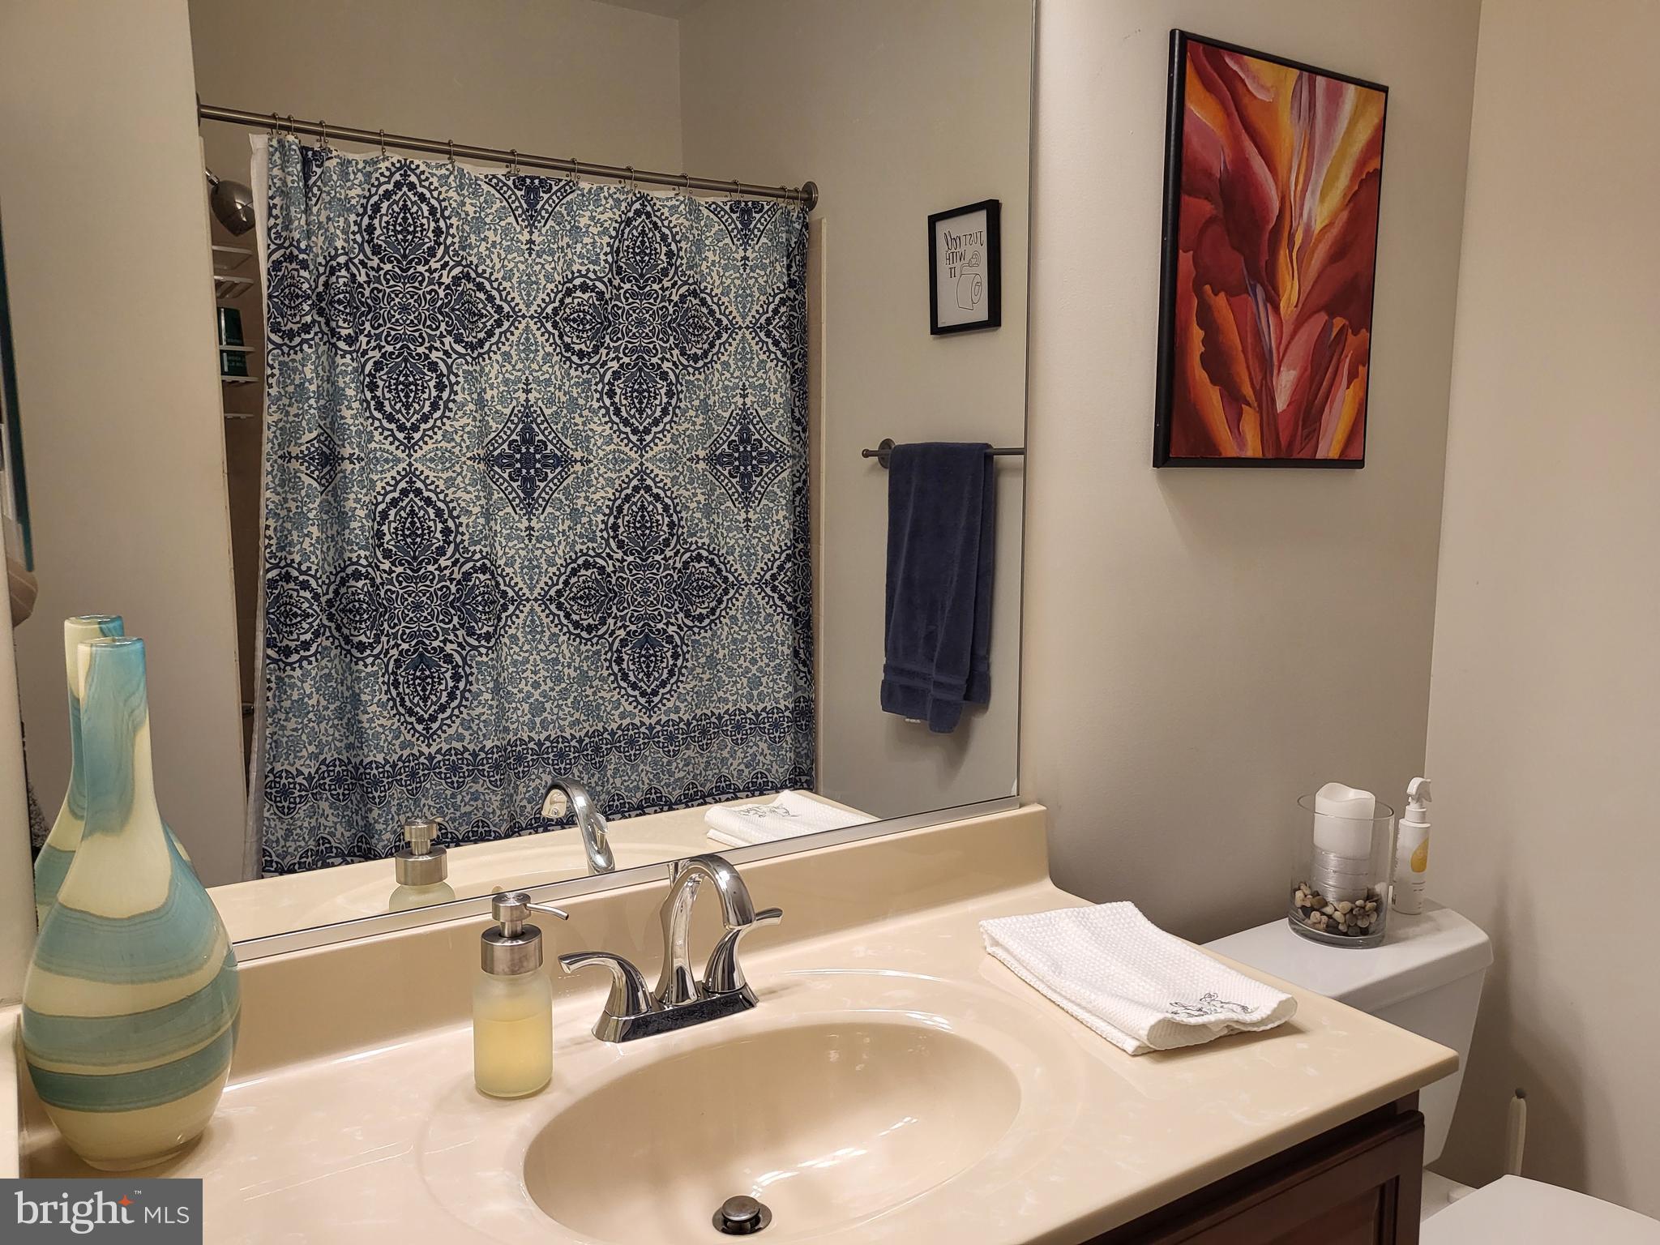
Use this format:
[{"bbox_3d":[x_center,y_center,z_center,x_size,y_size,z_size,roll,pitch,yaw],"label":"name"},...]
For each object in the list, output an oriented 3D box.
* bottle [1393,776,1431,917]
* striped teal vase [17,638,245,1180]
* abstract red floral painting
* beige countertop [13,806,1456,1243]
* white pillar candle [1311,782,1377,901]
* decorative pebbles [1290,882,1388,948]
[{"bbox_3d":[0.844,0.321,1.793,0.047,0.195,0.042,-1,8,-11],"label":"bottle"},{"bbox_3d":[-0.525,0.208,0.925,0.141,0.392,0.141,-5,9,-33],"label":"striped teal vase"},{"bbox_3d":[0.594,-0.469,1.656,0.420,0.525,0.022,-5,9,-33],"label":"abstract red floral painting"},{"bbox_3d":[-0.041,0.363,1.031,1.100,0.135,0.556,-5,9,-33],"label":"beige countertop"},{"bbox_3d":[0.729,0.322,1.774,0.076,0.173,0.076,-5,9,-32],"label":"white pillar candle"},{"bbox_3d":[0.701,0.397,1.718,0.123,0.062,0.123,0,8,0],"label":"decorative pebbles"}]

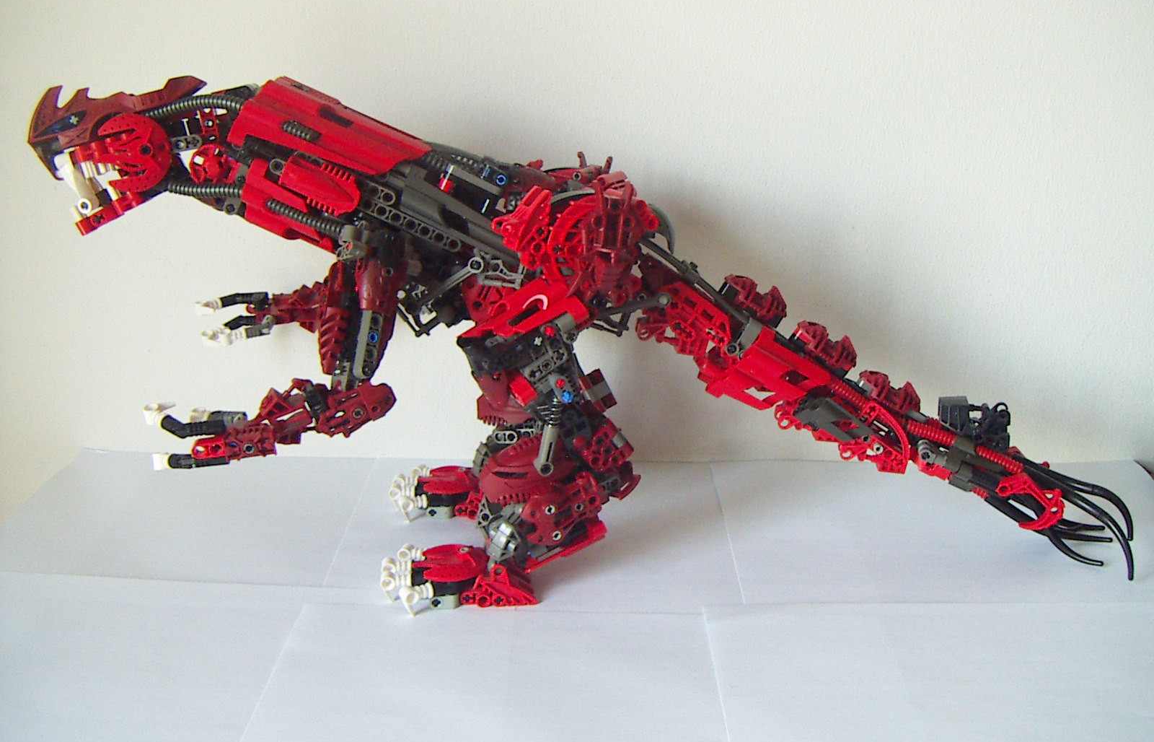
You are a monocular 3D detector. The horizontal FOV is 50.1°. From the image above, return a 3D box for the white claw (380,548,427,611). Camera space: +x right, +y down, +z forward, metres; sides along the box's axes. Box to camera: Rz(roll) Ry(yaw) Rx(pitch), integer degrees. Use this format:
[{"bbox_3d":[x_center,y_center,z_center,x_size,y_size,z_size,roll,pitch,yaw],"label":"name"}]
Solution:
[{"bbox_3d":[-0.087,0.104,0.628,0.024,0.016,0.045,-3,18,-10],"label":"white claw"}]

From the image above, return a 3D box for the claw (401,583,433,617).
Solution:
[{"bbox_3d":[-0.078,0.112,0.604,0.017,0.016,0.009,-8,20,-24],"label":"claw"}]

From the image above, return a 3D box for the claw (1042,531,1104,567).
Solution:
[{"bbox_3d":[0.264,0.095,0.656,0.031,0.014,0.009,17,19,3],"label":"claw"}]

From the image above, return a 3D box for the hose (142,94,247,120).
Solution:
[{"bbox_3d":[-0.203,-0.140,0.655,0.054,0.013,0.010,4,18,9],"label":"hose"}]

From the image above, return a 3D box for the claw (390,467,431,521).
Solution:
[{"bbox_3d":[-0.096,0.072,0.727,0.023,0.016,0.054,0,18,-2],"label":"claw"}]

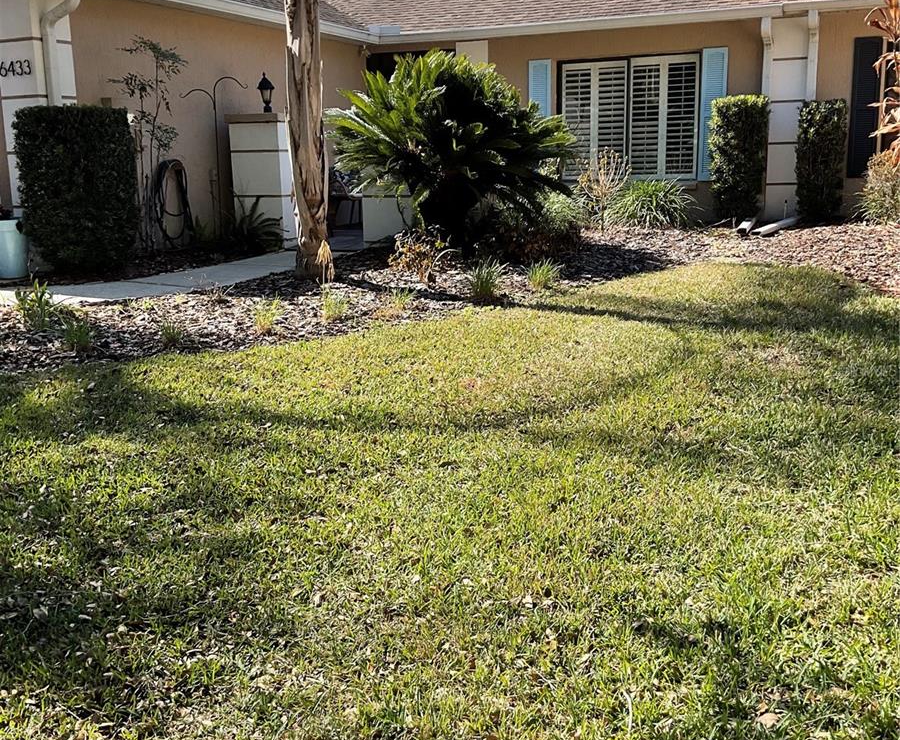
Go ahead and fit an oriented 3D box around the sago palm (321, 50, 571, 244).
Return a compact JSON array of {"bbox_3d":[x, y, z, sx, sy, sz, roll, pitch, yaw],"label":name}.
[{"bbox_3d":[0.034,-2.208,10.132,2.476,1.998,2.402,-1,12,0],"label":"sago palm"}]

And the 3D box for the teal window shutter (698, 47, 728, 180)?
[{"bbox_3d":[3.333,-3.215,12.704,0.324,1.624,0.045,4,13,25],"label":"teal window shutter"}]

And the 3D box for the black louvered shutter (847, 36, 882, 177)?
[{"bbox_3d":[4.928,-3.113,11.966,0.304,1.614,0.045,4,13,25],"label":"black louvered shutter"}]

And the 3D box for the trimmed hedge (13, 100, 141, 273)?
[{"bbox_3d":[-3.375,-1.655,9.198,0.700,1.447,0.760,4,13,25],"label":"trimmed hedge"}]

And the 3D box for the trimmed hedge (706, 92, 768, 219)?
[{"bbox_3d":[3.544,-2.571,12.287,0.625,1.481,0.650,4,13,25],"label":"trimmed hedge"}]

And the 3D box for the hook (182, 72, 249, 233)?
[{"bbox_3d":[-2.545,-2.294,11.071,0.731,1.837,0.050,-4,12,-12],"label":"hook"}]

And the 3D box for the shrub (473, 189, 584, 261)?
[{"bbox_3d":[0.760,-1.399,9.587,1.100,0.650,0.950,0,12,5],"label":"shrub"}]

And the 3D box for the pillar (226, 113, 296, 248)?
[{"bbox_3d":[-2.094,-2.208,11.746,0.700,1.520,0.670,4,13,25],"label":"pillar"}]

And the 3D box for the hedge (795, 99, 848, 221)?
[{"bbox_3d":[4.403,-2.460,11.902,0.502,1.381,0.650,4,13,25],"label":"hedge"}]

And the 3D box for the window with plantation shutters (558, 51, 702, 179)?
[{"bbox_3d":[2.345,-3.287,13.172,1.860,1.580,0.120,4,13,24],"label":"window with plantation shutters"}]

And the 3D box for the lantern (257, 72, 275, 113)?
[{"bbox_3d":[-2.114,-3.177,11.554,0.180,0.456,0.180,4,13,25],"label":"lantern"}]

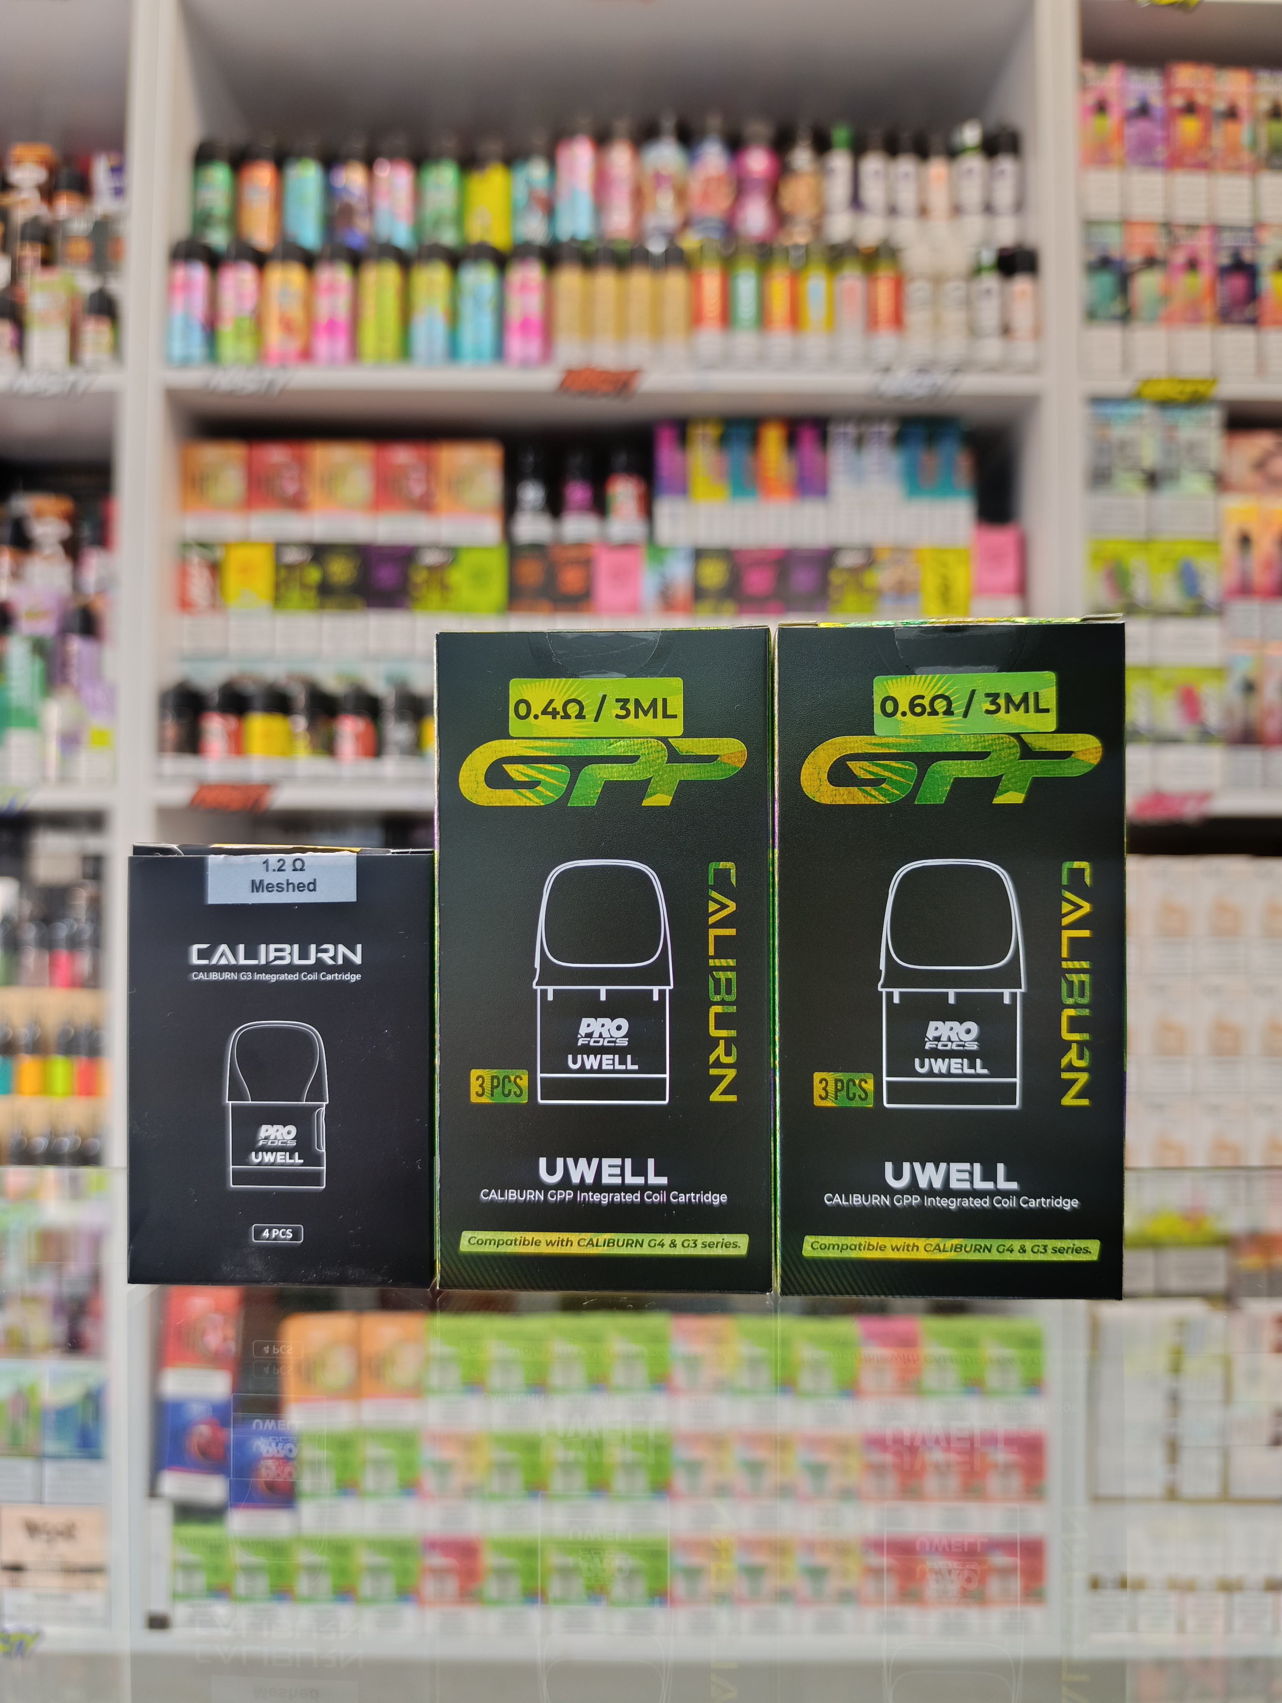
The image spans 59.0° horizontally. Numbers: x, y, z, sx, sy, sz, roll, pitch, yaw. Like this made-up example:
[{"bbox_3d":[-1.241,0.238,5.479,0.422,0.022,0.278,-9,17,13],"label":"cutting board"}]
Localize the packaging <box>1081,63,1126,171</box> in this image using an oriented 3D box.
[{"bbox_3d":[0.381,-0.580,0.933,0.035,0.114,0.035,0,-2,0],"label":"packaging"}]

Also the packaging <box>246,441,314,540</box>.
[{"bbox_3d":[-0.299,-0.292,0.940,0.051,0.083,0.030,0,-2,0],"label":"packaging"}]

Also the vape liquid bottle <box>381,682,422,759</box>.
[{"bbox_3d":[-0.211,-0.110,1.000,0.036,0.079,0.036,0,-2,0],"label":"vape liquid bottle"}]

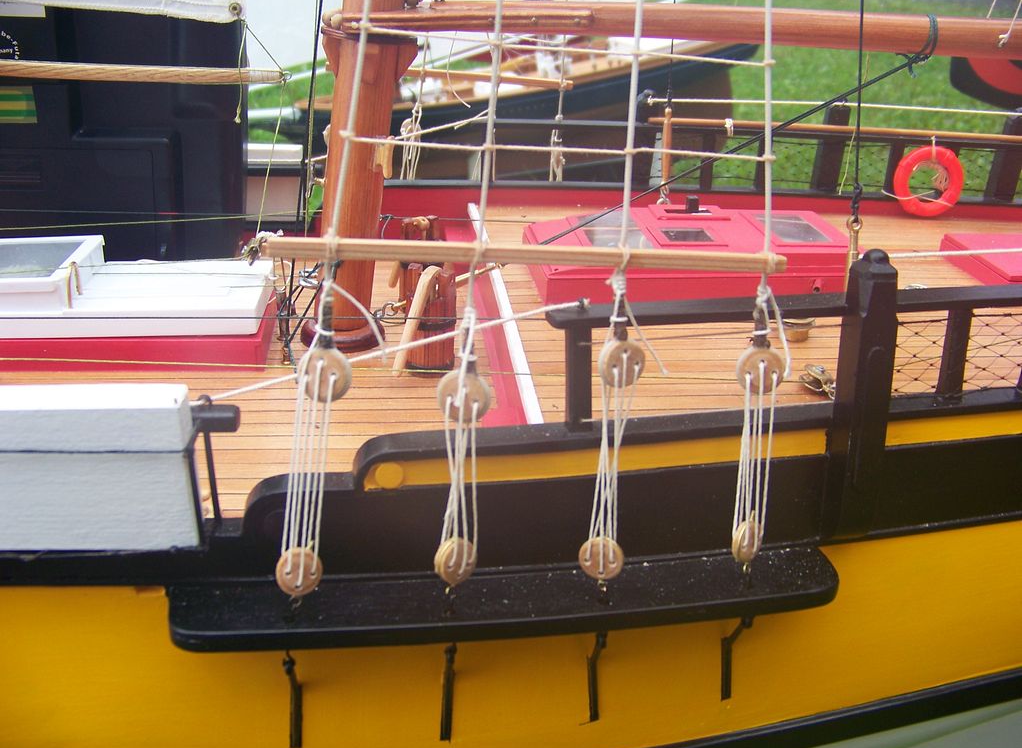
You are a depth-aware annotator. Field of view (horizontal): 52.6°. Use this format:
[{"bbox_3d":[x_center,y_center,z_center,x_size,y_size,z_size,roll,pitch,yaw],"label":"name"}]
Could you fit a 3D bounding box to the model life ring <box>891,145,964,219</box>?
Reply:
[{"bbox_3d":[0.268,-0.123,0.664,0.046,0.046,0.011,-2,15,-5],"label":"model life ring"}]

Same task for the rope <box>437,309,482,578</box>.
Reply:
[{"bbox_3d":[-0.019,0.026,0.382,0.017,0.103,0.012,1,10,-9],"label":"rope"}]

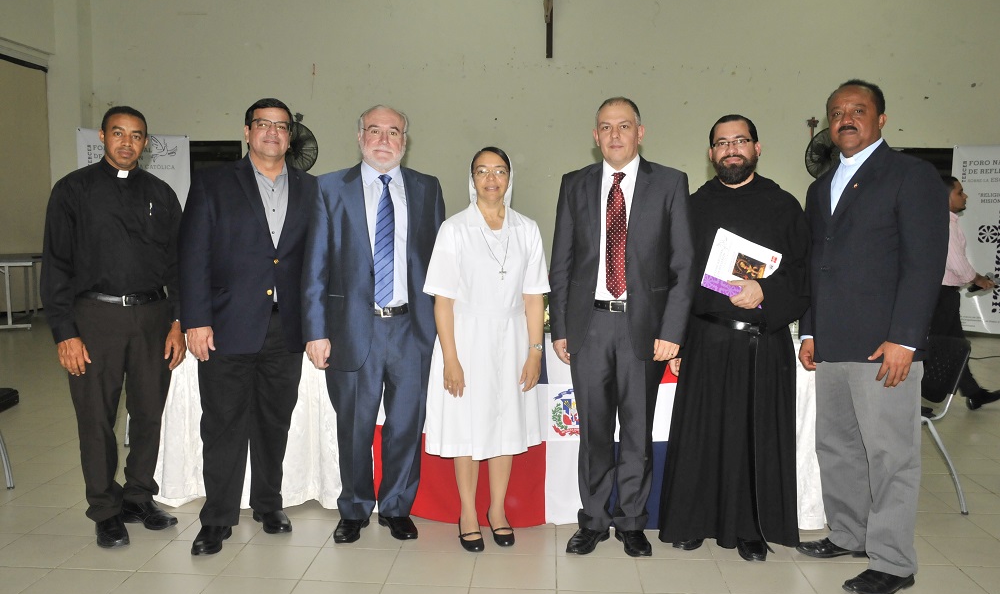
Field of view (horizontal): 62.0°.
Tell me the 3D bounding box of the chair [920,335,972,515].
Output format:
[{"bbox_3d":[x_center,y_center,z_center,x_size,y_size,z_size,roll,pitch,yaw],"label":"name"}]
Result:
[{"bbox_3d":[1.767,0.555,3.858,0.530,0.790,0.510,-1,5,-15],"label":"chair"}]

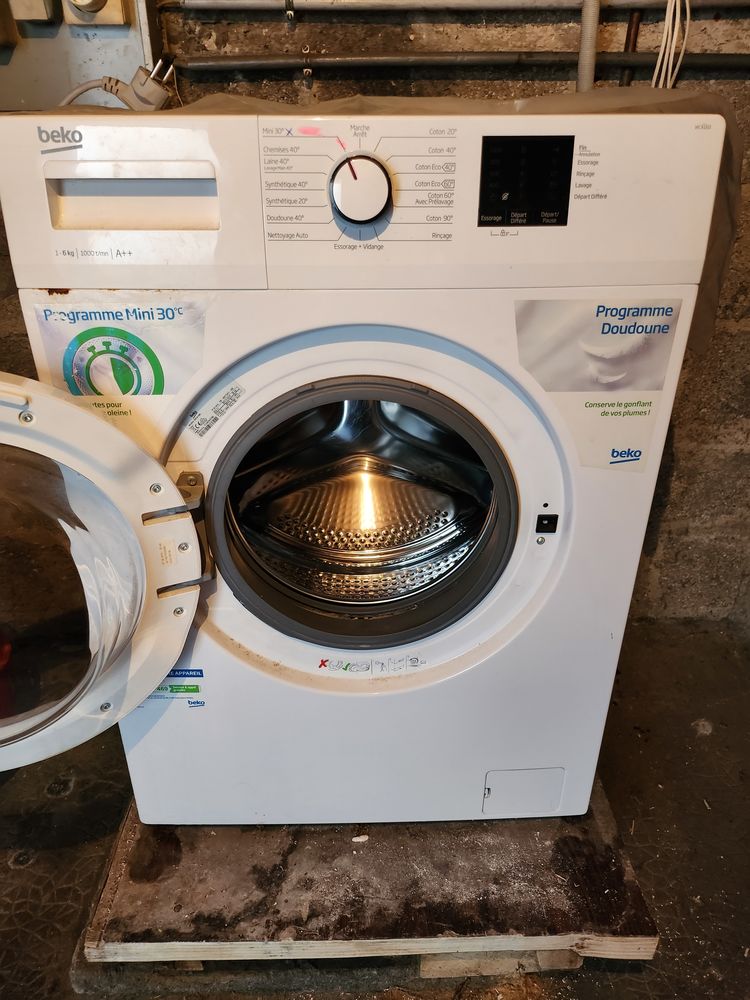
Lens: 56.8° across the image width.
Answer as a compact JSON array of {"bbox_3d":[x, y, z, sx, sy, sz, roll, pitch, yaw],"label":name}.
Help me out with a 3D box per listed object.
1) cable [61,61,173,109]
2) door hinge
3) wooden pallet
[{"bbox_3d":[-0.241,-0.399,0.677,0.115,0.052,0.055,-1,27,-1],"label":"cable"},{"bbox_3d":[-0.185,0.033,0.704,0.038,0.132,0.032,-1,27,-1],"label":"door hinge"},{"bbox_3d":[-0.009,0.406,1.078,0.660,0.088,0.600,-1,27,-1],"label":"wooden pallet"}]

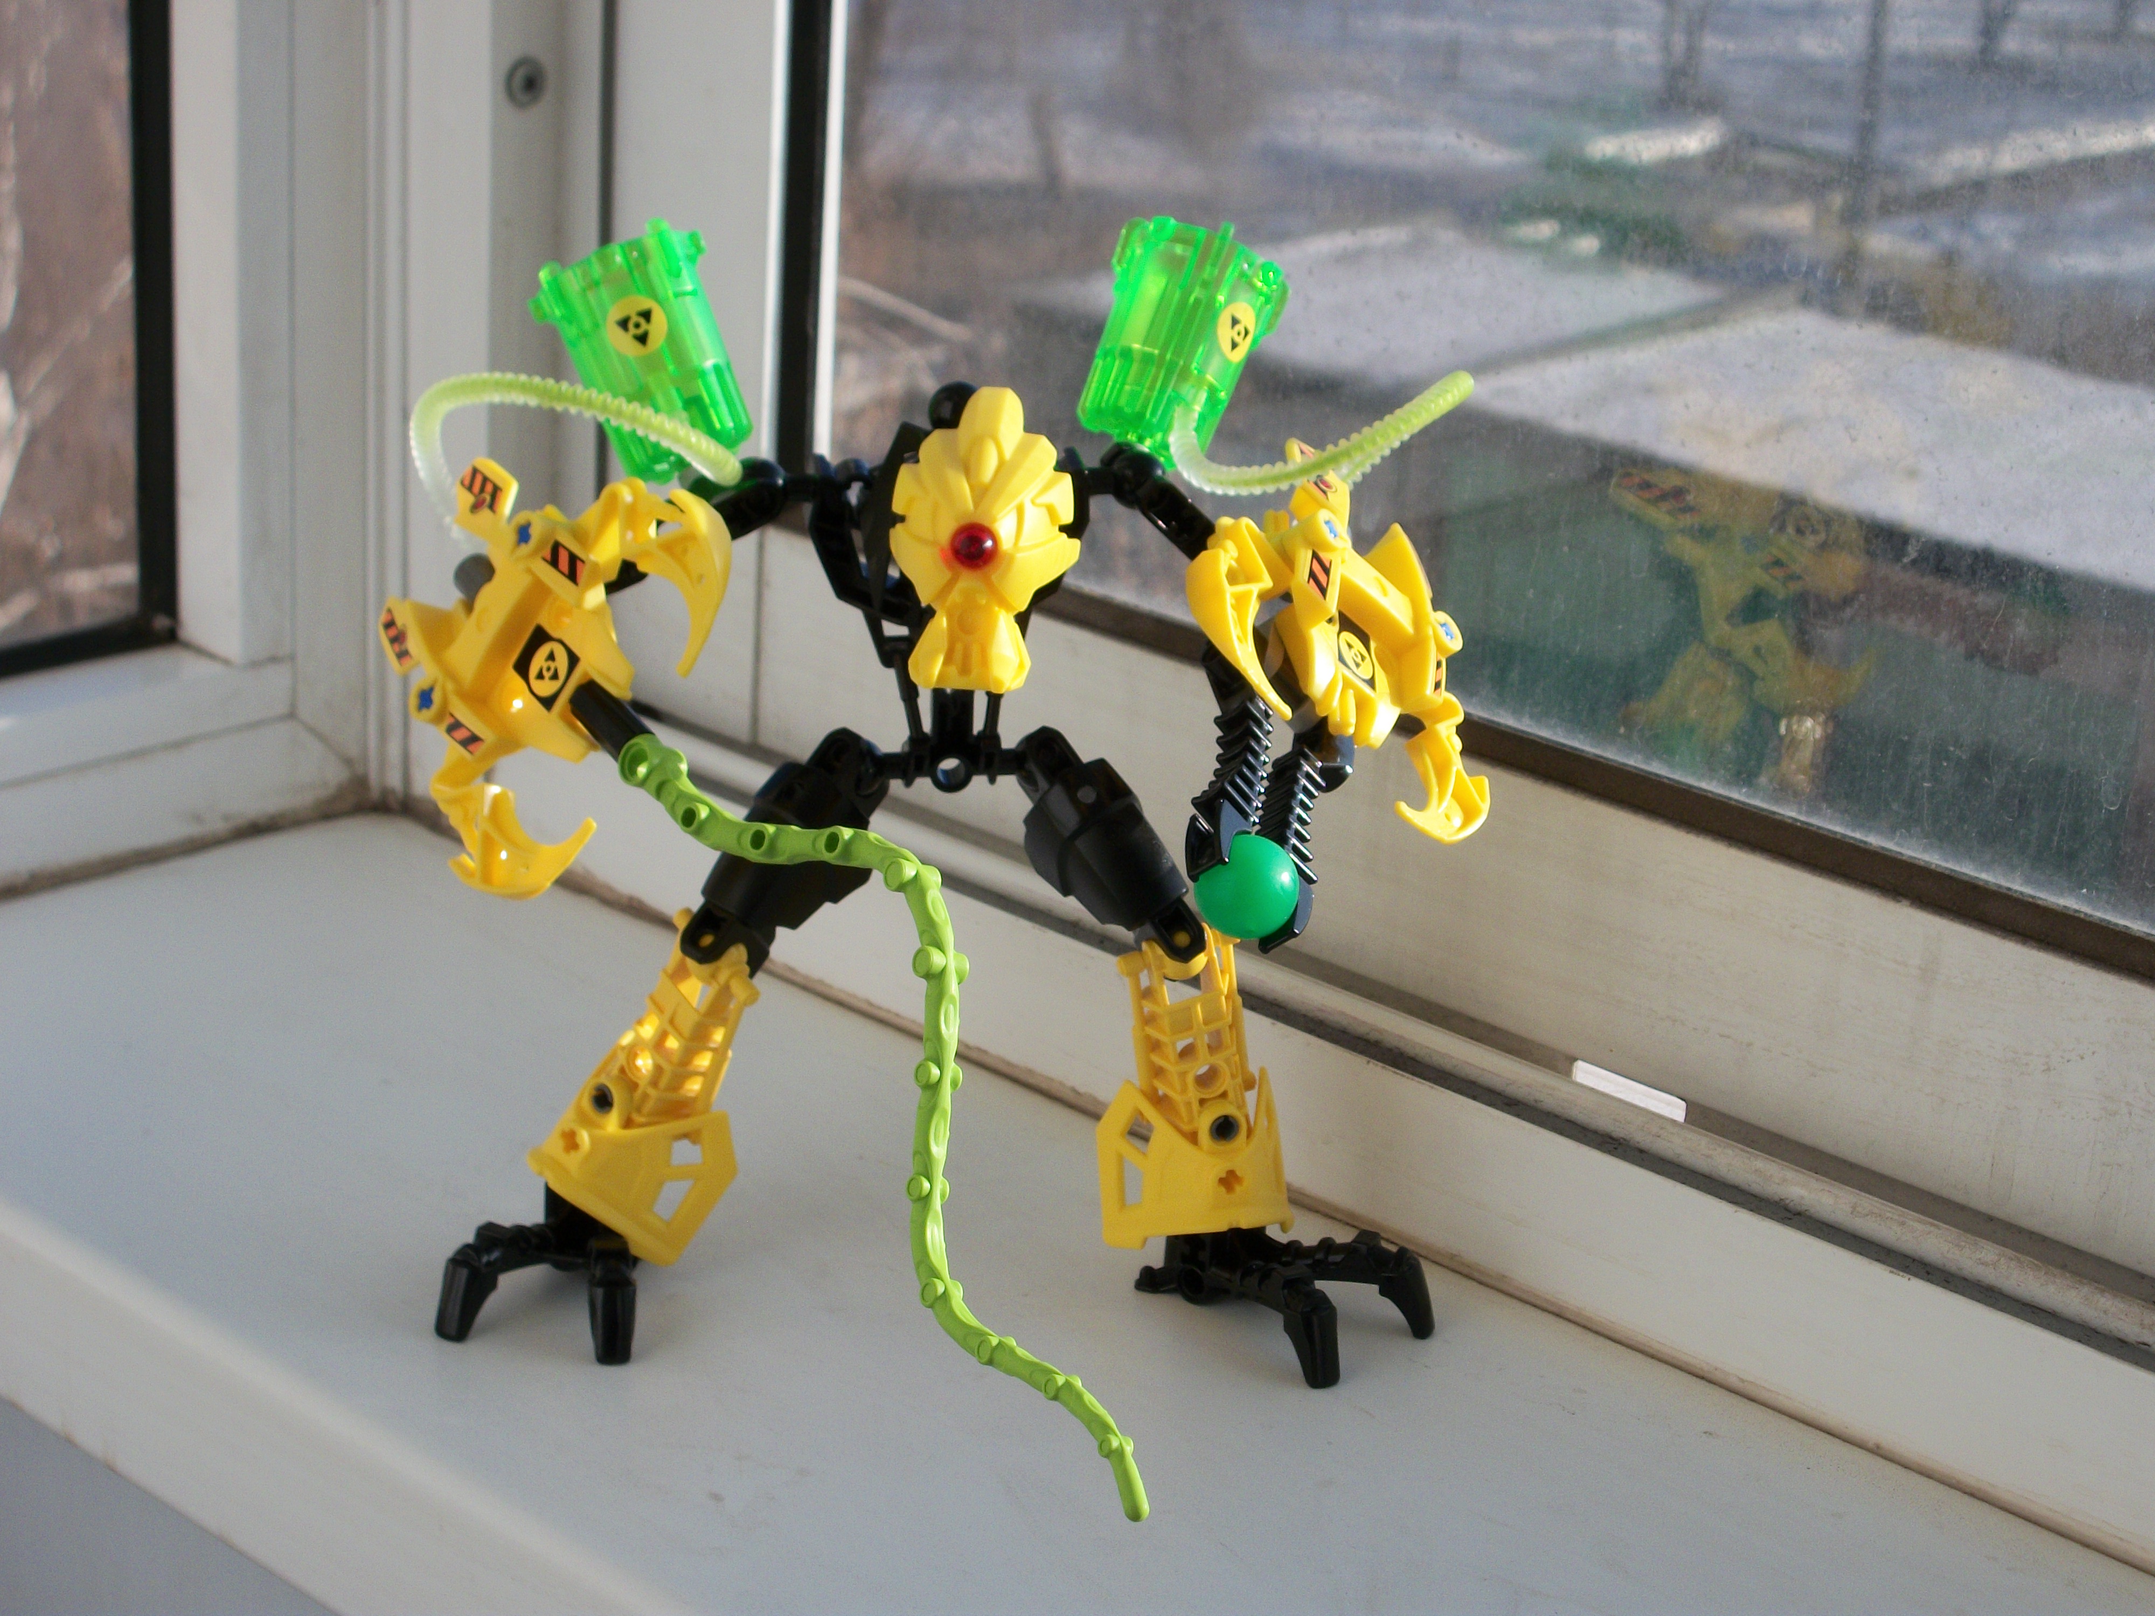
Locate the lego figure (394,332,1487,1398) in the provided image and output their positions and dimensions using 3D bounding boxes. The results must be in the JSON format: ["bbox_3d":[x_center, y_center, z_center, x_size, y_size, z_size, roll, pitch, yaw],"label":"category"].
[{"bbox_3d":[-0.020,-0.002,0.705,0.178,0.162,0.115,-2,20,-16],"label":"lego figure"}]

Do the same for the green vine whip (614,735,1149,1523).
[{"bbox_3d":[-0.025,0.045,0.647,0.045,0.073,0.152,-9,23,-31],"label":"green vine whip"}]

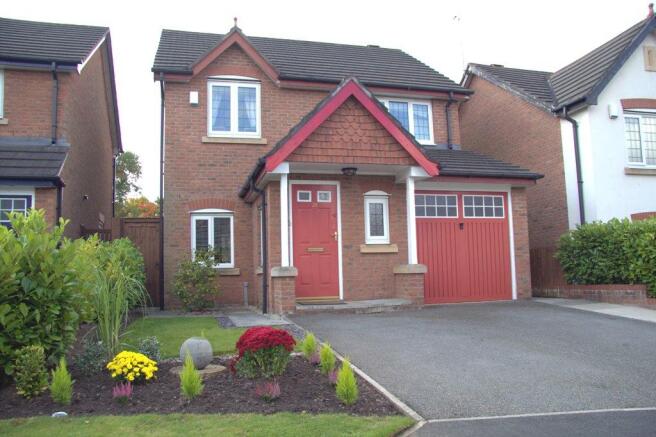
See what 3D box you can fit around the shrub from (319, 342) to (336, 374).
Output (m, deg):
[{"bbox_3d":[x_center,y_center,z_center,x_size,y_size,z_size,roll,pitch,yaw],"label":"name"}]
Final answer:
[{"bbox_3d":[-0.005,1.359,5.493,0.182,0.300,0.182,-2,-6,0],"label":"shrub"}]

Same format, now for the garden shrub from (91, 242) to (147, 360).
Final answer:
[{"bbox_3d":[-2.236,0.880,6.057,0.568,1.207,0.568,0,-6,-15],"label":"garden shrub"}]

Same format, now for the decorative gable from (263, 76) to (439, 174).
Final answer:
[{"bbox_3d":[0.394,-1.487,9.273,2.905,1.591,0.300,0,-6,-15],"label":"decorative gable"}]

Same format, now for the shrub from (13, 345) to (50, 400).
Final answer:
[{"bbox_3d":[-2.386,1.227,4.529,0.283,0.420,0.283,0,-6,-15],"label":"shrub"}]

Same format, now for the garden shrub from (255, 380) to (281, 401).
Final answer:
[{"bbox_3d":[-0.481,1.371,4.530,0.200,0.140,0.200,0,-5,-16],"label":"garden shrub"}]

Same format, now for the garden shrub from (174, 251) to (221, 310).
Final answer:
[{"bbox_3d":[-2.627,1.224,11.303,0.937,1.167,0.900,0,-6,-16],"label":"garden shrub"}]

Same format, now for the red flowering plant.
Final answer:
[{"bbox_3d":[-0.615,1.289,5.594,0.619,0.431,0.557,0,-6,-16],"label":"red flowering plant"}]

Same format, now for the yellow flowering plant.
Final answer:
[{"bbox_3d":[-1.779,1.333,5.140,0.472,0.249,0.472,0,-5,-16],"label":"yellow flowering plant"}]

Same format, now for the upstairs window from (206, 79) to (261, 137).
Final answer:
[{"bbox_3d":[-2.057,-2.391,12.382,1.151,1.230,0.120,0,-6,-15],"label":"upstairs window"}]

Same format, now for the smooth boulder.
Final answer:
[{"bbox_3d":[-1.226,1.250,5.267,0.295,0.295,0.295,0,-6,-15],"label":"smooth boulder"}]

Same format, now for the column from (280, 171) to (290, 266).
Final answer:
[{"bbox_3d":[-0.694,0.035,9.047,0.105,1.490,0.105,0,-6,-16],"label":"column"}]

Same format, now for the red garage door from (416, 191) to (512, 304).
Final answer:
[{"bbox_3d":[2.563,0.531,10.846,2.110,2.120,0.080,0,-6,-16],"label":"red garage door"}]

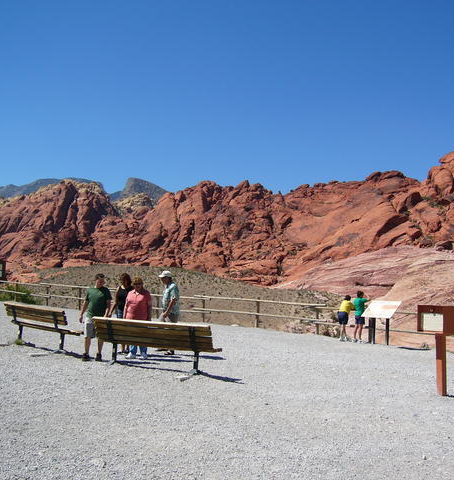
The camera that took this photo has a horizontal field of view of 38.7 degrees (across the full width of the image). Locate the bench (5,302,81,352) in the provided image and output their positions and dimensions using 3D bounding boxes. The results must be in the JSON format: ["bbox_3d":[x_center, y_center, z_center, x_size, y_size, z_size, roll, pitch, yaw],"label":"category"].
[{"bbox_3d":[-4.212,1.972,14.817,2.420,0.850,0.600,-1,-4,42],"label":"bench"}]

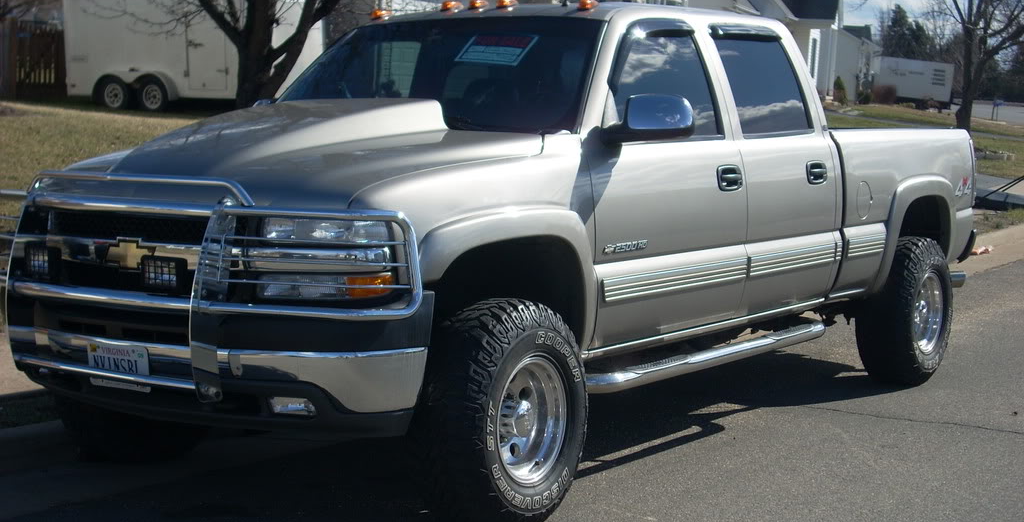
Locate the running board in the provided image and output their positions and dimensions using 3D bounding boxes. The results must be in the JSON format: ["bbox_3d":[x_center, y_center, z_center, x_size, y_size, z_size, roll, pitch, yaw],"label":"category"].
[{"bbox_3d":[0.902,0.388,6.981,0.190,0.100,1.970,4,7,35],"label":"running board"}]

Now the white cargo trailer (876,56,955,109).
[{"bbox_3d":[27.010,-11.899,108.000,6.300,3.300,2.350,2,7,-30],"label":"white cargo trailer"}]

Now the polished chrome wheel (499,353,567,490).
[{"bbox_3d":[-0.006,0.560,5.760,0.200,0.475,0.475,4,6,32],"label":"polished chrome wheel"}]

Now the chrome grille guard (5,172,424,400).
[{"bbox_3d":[-1.230,0.055,5.522,1.900,0.710,0.540,4,7,35],"label":"chrome grille guard"}]

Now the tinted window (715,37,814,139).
[{"bbox_3d":[1.180,-0.821,7.425,0.050,0.500,0.790,-17,-5,35],"label":"tinted window"}]

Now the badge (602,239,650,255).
[{"bbox_3d":[0.441,-0.055,6.181,0.012,0.042,0.345,4,7,35],"label":"badge"}]

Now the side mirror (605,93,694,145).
[{"bbox_3d":[0.525,-0.532,6.036,0.320,0.175,0.160,4,7,35],"label":"side mirror"}]

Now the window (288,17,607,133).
[{"bbox_3d":[-0.345,-0.783,6.700,1.560,0.690,0.180,4,-38,35],"label":"window"}]

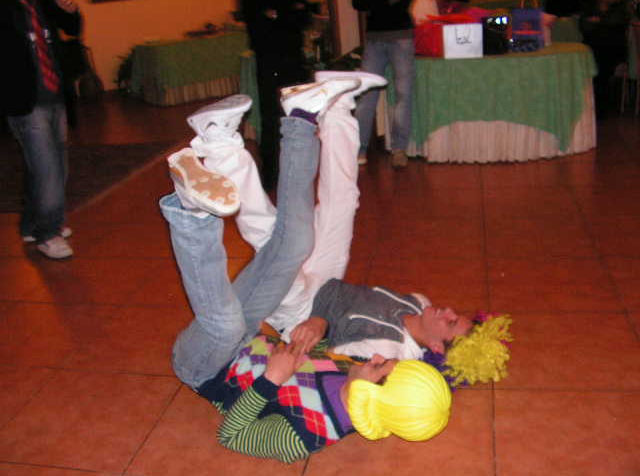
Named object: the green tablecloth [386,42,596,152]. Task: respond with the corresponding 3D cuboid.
[{"bbox_3d":[1.296,-1.083,5.086,1.540,0.730,0.950,1,22,16],"label":"green tablecloth"}]

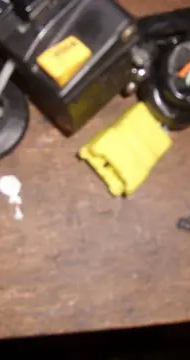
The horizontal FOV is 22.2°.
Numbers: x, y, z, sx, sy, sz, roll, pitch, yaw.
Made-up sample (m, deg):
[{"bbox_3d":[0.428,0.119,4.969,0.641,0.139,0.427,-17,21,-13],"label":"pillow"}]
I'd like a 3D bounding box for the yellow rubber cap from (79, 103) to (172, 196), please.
[{"bbox_3d":[0.017,-0.016,0.250,0.039,0.013,0.029,-40,76,-14],"label":"yellow rubber cap"}]

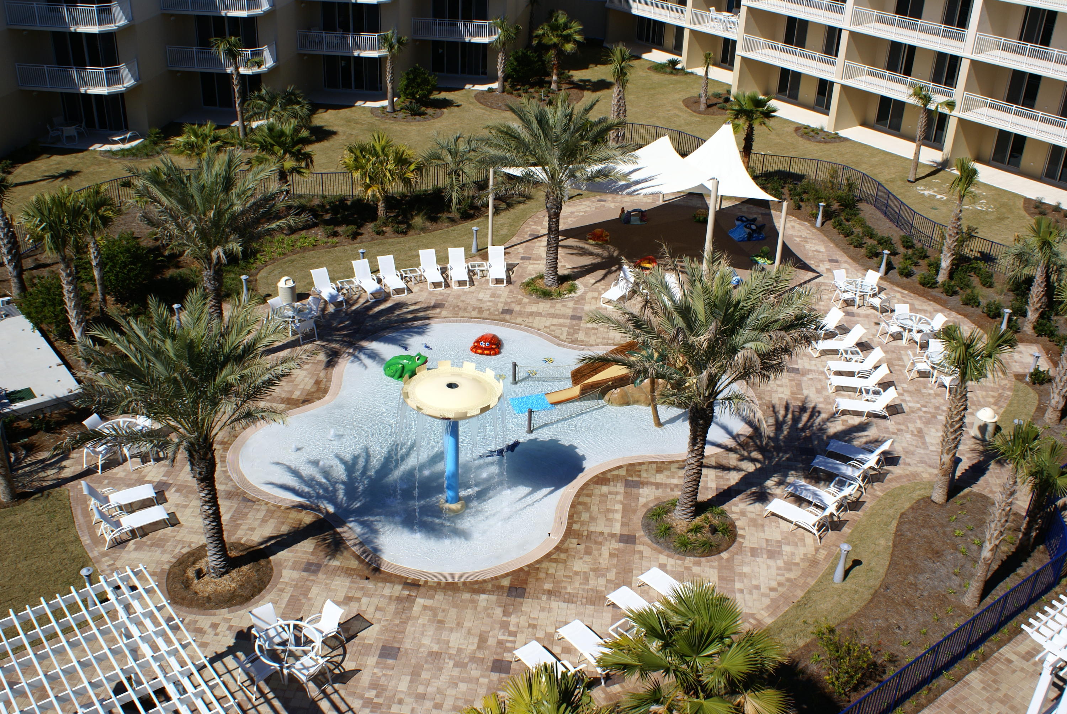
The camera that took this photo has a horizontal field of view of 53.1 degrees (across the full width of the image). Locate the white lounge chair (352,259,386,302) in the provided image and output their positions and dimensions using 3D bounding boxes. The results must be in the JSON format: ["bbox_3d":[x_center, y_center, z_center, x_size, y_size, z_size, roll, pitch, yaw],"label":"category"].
[{"bbox_3d":[-6.087,-2.842,39.394,0.680,0.960,1.700,-12,31,-25],"label":"white lounge chair"}]

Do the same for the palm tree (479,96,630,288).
[{"bbox_3d":[0.764,-5.926,39.284,5.500,7.200,5.500,1,29,0],"label":"palm tree"}]

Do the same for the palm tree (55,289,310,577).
[{"bbox_3d":[-7.535,2.073,23.561,5.800,6.700,5.600,2,27,0],"label":"palm tree"}]

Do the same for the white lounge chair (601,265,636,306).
[{"bbox_3d":[3.200,-2.596,39.917,0.700,0.920,1.750,16,33,25],"label":"white lounge chair"}]

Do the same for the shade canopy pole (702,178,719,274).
[{"bbox_3d":[6.516,-4.386,39.766,0.210,4.600,0.210,2,27,-1],"label":"shade canopy pole"}]

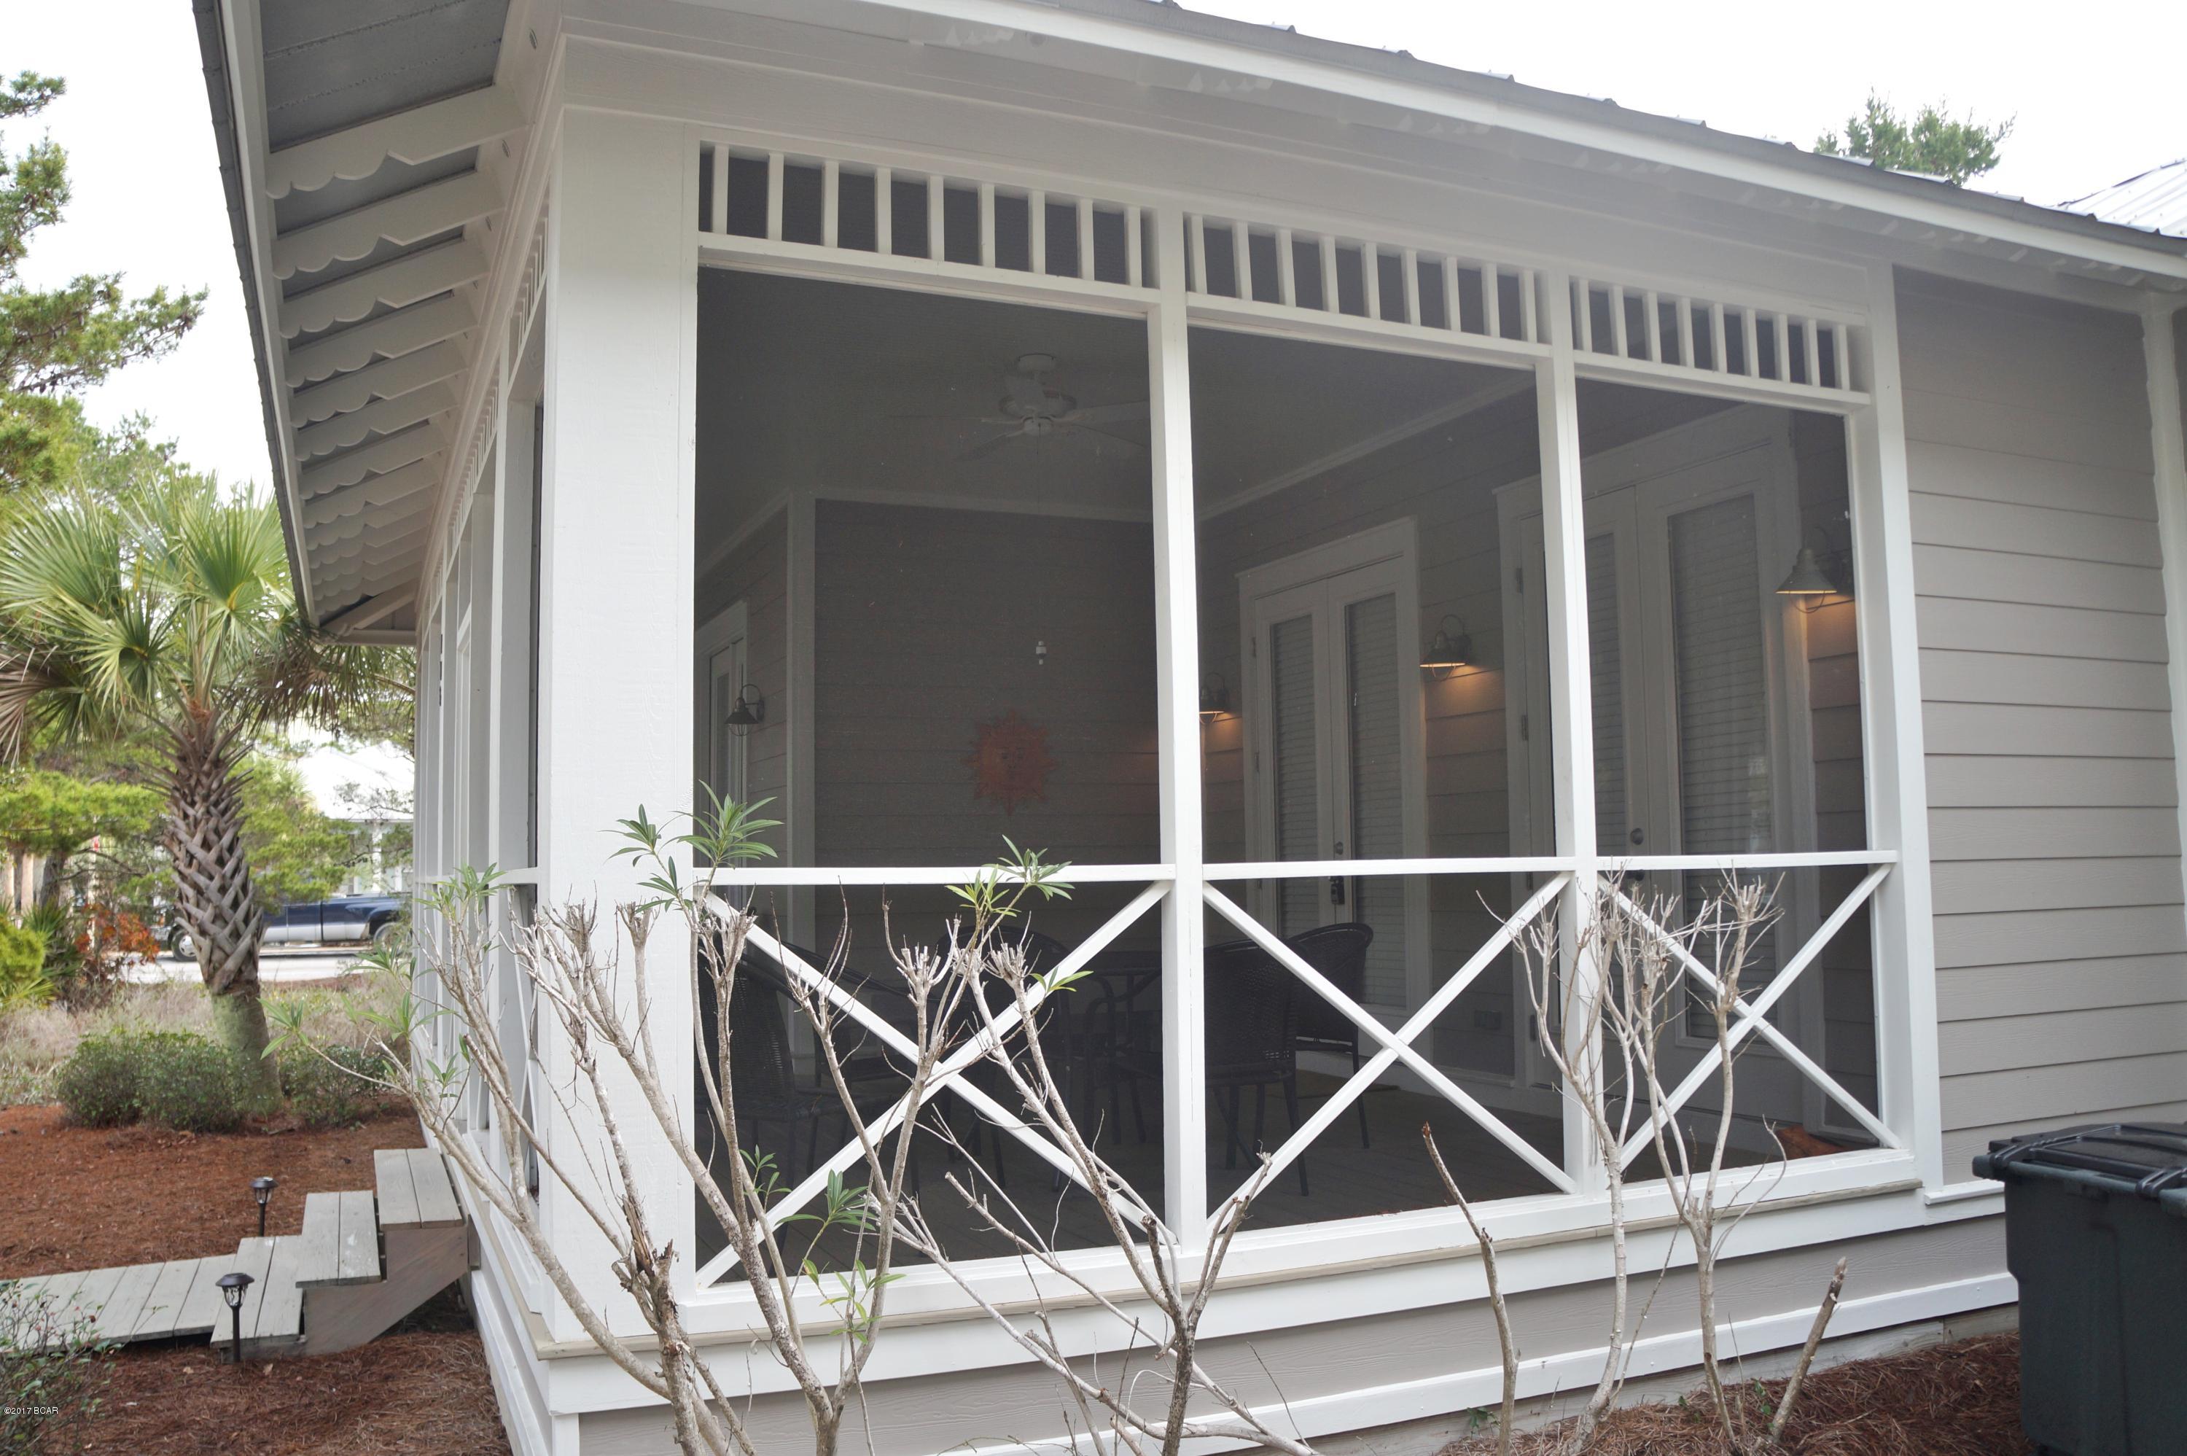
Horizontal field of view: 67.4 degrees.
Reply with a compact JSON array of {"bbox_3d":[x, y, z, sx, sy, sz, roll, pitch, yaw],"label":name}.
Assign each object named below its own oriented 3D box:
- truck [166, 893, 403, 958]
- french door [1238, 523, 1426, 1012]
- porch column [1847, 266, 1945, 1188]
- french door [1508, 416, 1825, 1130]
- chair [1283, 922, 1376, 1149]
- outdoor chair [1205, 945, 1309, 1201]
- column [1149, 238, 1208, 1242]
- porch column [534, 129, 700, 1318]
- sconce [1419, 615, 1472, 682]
[{"bbox_3d":[-17.358,4.086,36.087,6.000,1.900,2.050,1,-5,-20],"label":"truck"},{"bbox_3d":[1.228,0.382,8.546,0.120,2.572,1.760,1,-5,-24],"label":"french door"},{"bbox_3d":[2.753,-0.039,5.631,0.138,3.088,0.120,1,-5,-24],"label":"porch column"},{"bbox_3d":[2.167,0.185,6.469,0.120,2.572,1.682,1,-5,-24],"label":"french door"},{"bbox_3d":[0.663,1.179,6.455,0.600,0.860,0.580,0,-5,-13],"label":"chair"},{"bbox_3d":[0.319,1.113,5.510,0.570,0.850,0.580,3,-6,-36],"label":"outdoor chair"},{"bbox_3d":[0.225,-0.023,4.471,0.084,2.787,0.090,1,-5,-24],"label":"column"},{"bbox_3d":[-1.165,-0.031,4.026,0.305,2.880,0.300,1,-5,-24],"label":"porch column"},{"bbox_3d":[1.599,-0.361,7.443,0.240,0.300,0.200,1,-5,-24],"label":"sconce"}]

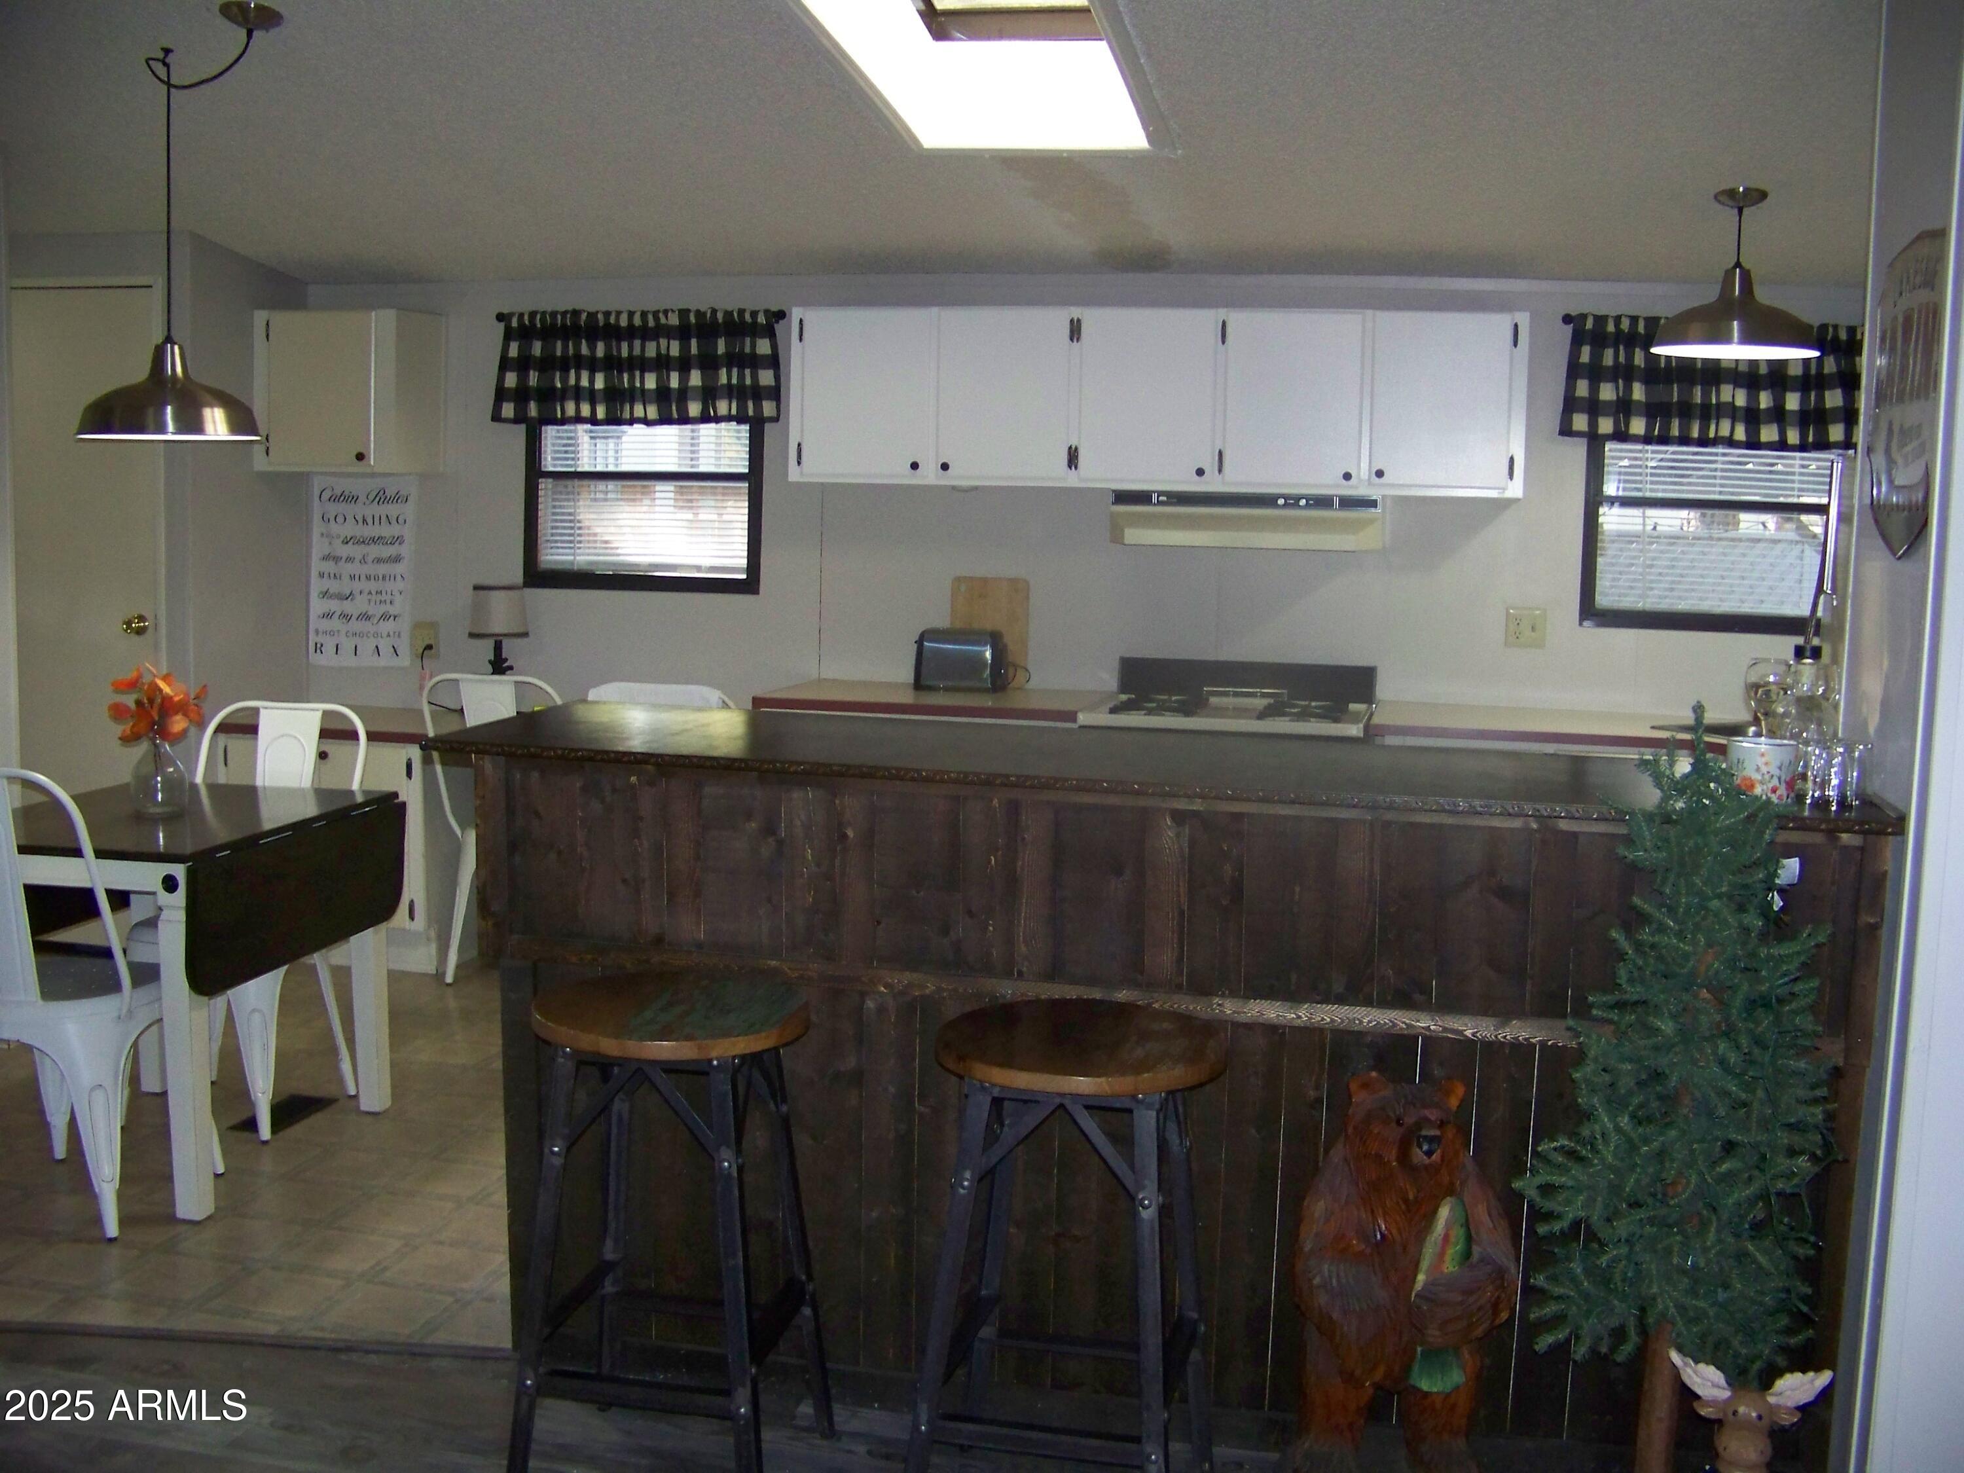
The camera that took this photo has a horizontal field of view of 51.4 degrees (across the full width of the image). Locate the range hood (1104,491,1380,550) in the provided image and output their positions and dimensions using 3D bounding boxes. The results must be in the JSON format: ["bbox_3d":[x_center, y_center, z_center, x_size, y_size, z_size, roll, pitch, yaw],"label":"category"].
[{"bbox_3d":[0.761,-0.613,5.766,0.750,0.150,0.430,3,7,11],"label":"range hood"}]

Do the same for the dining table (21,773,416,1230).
[{"bbox_3d":[-1.797,0.533,4.469,0.715,0.734,0.960,3,7,11],"label":"dining table"}]

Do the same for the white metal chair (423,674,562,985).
[{"bbox_3d":[-1.384,0.262,6.219,0.460,0.930,0.500,3,7,12],"label":"white metal chair"}]

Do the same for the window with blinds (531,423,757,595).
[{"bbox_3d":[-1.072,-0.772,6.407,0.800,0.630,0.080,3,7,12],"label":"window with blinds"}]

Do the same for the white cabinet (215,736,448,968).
[{"bbox_3d":[-1.937,0.314,6.456,0.755,0.740,0.540,3,7,12],"label":"white cabinet"}]

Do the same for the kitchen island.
[{"bbox_3d":[0.263,0.569,3.492,2.290,1.070,0.700,3,7,12],"label":"kitchen island"}]

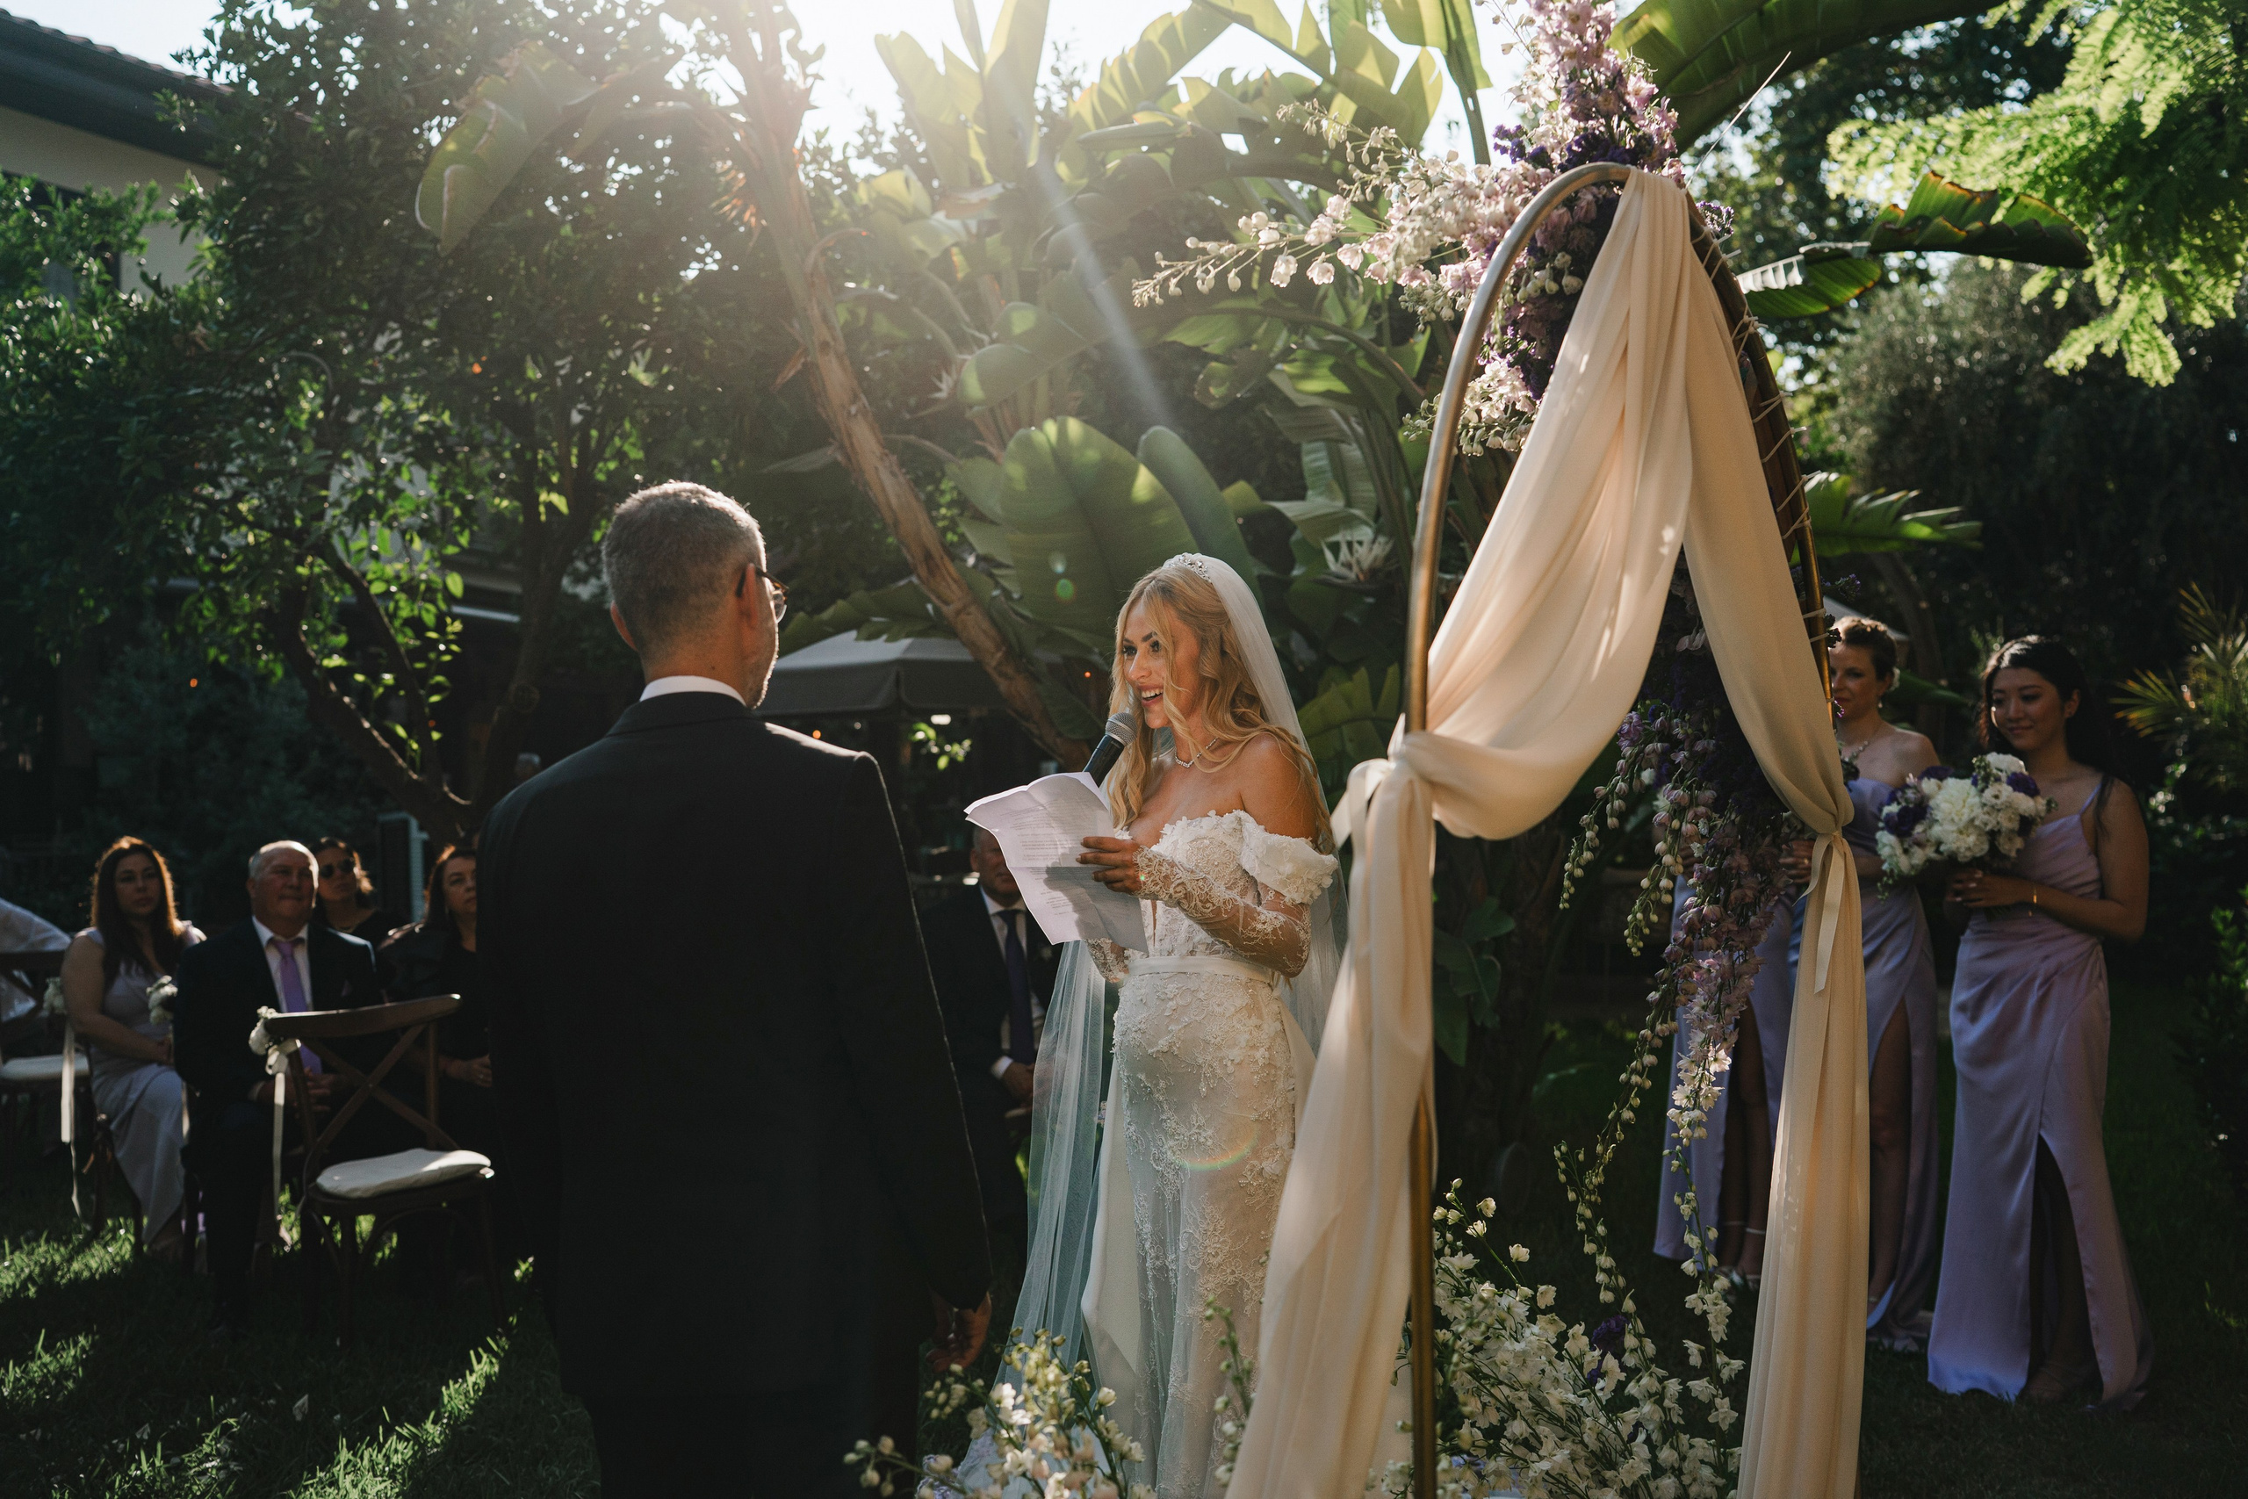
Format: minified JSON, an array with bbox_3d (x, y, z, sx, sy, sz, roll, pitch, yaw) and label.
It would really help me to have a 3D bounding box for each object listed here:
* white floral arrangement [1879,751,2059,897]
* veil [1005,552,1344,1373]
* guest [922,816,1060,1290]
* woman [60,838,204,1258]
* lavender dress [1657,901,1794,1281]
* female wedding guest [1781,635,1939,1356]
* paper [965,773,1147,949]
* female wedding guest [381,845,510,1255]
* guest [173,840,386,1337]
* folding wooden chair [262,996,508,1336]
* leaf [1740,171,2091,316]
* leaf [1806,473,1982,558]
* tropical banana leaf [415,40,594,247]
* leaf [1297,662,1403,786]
[{"bbox_3d":[1.773,0.164,4.600,0.360,0.310,0.300,0,2,30],"label":"white floral arrangement"},{"bbox_3d":[0.062,0.439,3.450,0.580,1.500,0.480,1,3,45],"label":"veil"},{"bbox_3d":[-0.360,0.870,6.330,0.560,1.280,0.780,-1,0,-6],"label":"guest"},{"bbox_3d":[-2.950,0.910,6.550,0.460,1.230,0.720,0,0,-43],"label":"woman"},{"bbox_3d":[1.583,0.544,5.750,0.500,1.660,0.450,0,3,37],"label":"lavender dress"},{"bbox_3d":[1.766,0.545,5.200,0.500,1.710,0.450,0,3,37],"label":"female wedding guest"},{"bbox_3d":[-0.085,0.138,2.740,0.200,0.260,0.060,0,45,48],"label":"paper"},{"bbox_3d":[-1.815,0.840,5.950,0.520,1.200,0.750,-2,2,-30],"label":"female wedding guest"},{"bbox_3d":[-2.210,0.880,5.850,0.580,1.280,0.780,0,0,-33],"label":"guest"},{"bbox_3d":[-1.850,1.065,5.450,0.460,0.880,0.500,0,0,-37],"label":"folding wooden chair"},{"bbox_3d":[1.980,-1.300,5.600,1.000,0.350,0.400,-1,0,-9],"label":"leaf"},{"bbox_3d":[2.030,-0.665,6.200,0.850,0.280,0.420,-1,0,-9],"label":"leaf"},{"bbox_3d":[-1.972,-1.925,7.000,0.420,0.800,0.300,46,-9,-16],"label":"tropical banana leaf"},{"bbox_3d":[0.676,-0.076,6.500,0.500,0.400,0.250,-1,2,6],"label":"leaf"}]

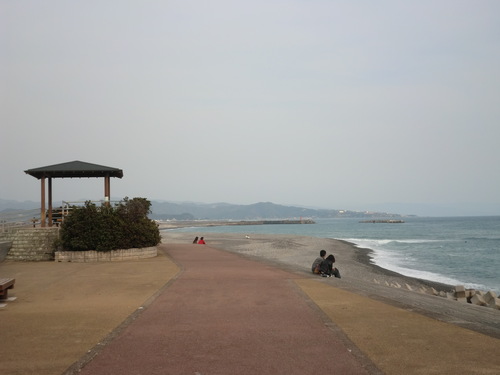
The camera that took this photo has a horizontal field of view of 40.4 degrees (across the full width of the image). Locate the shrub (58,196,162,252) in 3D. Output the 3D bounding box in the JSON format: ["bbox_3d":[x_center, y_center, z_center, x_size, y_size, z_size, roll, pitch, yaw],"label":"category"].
[{"bbox_3d":[-5.589,1.448,27.396,3.750,2.130,2.800,0,-3,-11],"label":"shrub"}]

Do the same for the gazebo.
[{"bbox_3d":[-7.725,0.279,30.359,4.000,2.936,4.100,0,-3,-11],"label":"gazebo"}]

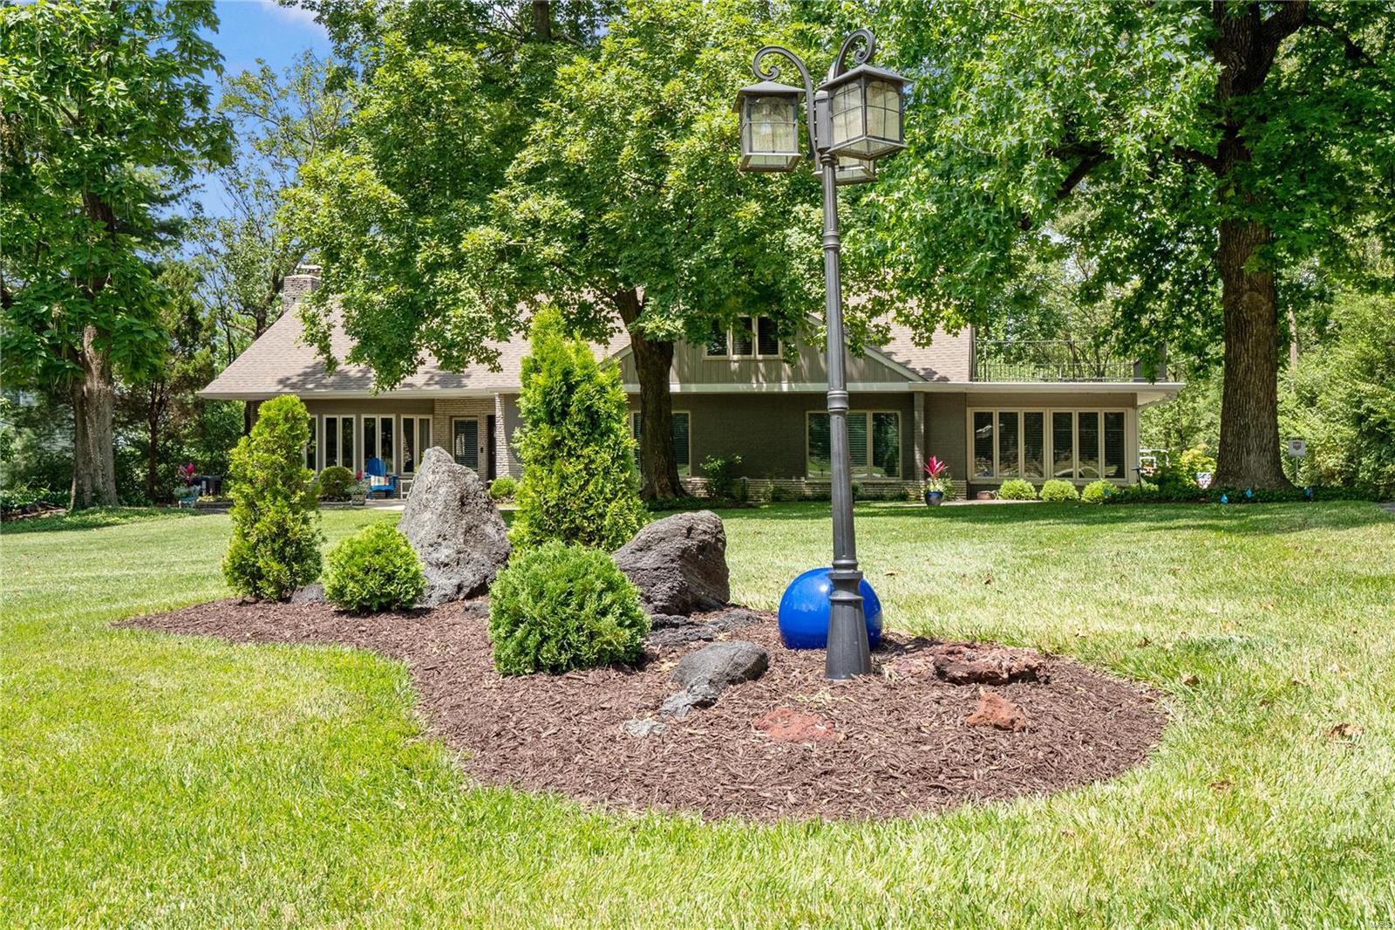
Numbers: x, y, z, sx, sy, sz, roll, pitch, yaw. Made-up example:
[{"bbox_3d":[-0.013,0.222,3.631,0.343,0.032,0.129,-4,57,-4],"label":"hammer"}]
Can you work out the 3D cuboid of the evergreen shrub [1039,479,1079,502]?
[{"bbox_3d":[8.433,0.610,32.500,0.940,0.540,0.880,0,0,0],"label":"evergreen shrub"}]

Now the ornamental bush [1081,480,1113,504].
[{"bbox_3d":[9.450,0.617,32.900,0.780,0.580,0.760,0,0,0],"label":"ornamental bush"}]

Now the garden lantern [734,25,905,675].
[{"bbox_3d":[0.450,-0.353,4.750,0.580,2.150,0.600,-2,0,0],"label":"garden lantern"}]

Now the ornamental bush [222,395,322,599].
[{"bbox_3d":[-2.499,0.195,8.200,0.580,1.210,0.560,0,0,0],"label":"ornamental bush"}]

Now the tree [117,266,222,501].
[{"bbox_3d":[-13.556,-2.125,35.800,2.800,6.200,2.800,0,0,0],"label":"tree"}]

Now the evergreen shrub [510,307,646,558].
[{"bbox_3d":[-0.619,-0.025,7.300,0.710,1.590,0.680,0,0,0],"label":"evergreen shrub"}]

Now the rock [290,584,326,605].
[{"bbox_3d":[-2.151,0.713,7.700,0.260,0.130,0.200,0,0,0],"label":"rock"}]

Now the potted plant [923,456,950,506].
[{"bbox_3d":[5.399,0.368,31.400,0.600,1.130,0.580,0,0,0],"label":"potted plant"}]

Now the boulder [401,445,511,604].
[{"bbox_3d":[-1.377,0.350,7.900,0.640,0.900,0.520,0,0,0],"label":"boulder"}]

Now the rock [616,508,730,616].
[{"bbox_3d":[-0.135,0.506,7.200,0.600,0.540,0.500,0,0,0],"label":"rock"}]

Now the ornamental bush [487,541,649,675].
[{"bbox_3d":[-0.509,0.545,5.500,0.620,0.490,0.600,0,0,0],"label":"ornamental bush"}]

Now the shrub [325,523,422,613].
[{"bbox_3d":[-1.764,0.562,7.600,0.550,0.475,0.540,0,0,0],"label":"shrub"}]

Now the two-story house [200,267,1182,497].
[{"bbox_3d":[-0.200,-2.350,38.600,23.500,6.400,11.500,0,0,1],"label":"two-story house"}]

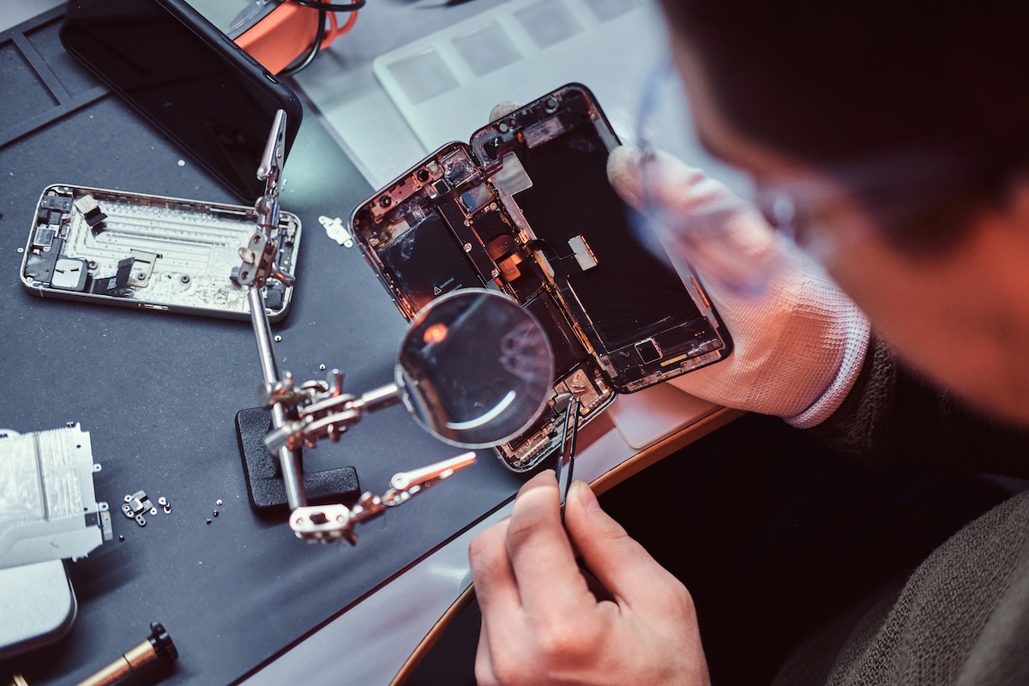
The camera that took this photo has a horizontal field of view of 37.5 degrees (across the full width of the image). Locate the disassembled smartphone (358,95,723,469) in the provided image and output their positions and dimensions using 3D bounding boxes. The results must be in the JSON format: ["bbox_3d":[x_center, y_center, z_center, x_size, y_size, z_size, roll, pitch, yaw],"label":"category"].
[{"bbox_3d":[0.012,-0.030,0.680,0.126,0.042,0.145,-31,103,8],"label":"disassembled smartphone"}]

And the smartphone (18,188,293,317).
[{"bbox_3d":[-0.165,-0.042,0.714,0.124,0.007,0.059,7,61,-4],"label":"smartphone"}]

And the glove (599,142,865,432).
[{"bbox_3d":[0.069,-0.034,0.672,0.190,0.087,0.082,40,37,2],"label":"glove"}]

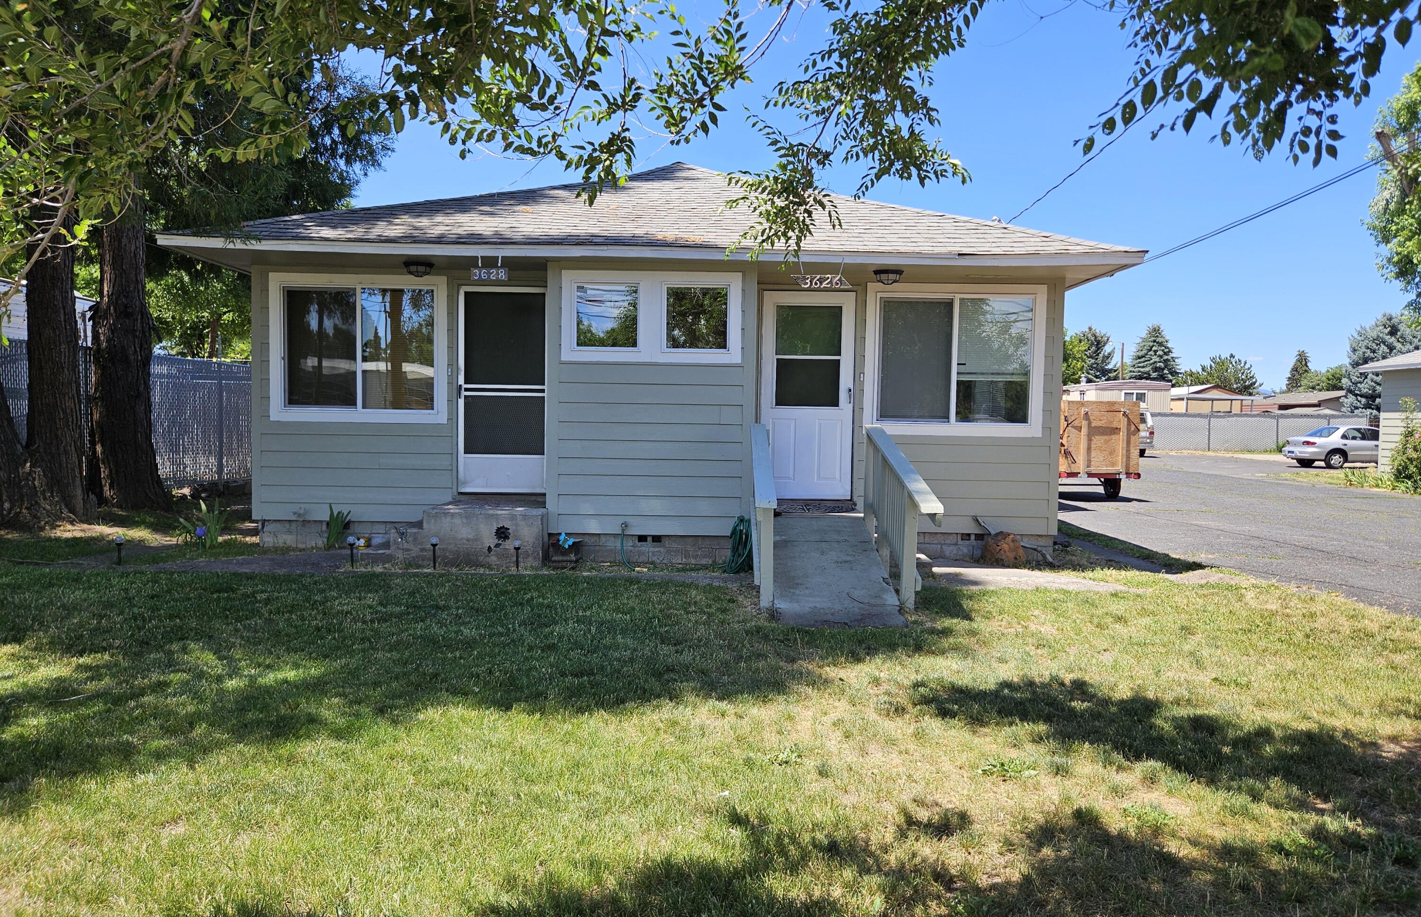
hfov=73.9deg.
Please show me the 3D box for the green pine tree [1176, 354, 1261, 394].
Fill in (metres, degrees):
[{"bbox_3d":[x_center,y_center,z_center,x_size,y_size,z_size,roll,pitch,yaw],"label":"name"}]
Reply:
[{"bbox_3d":[41.958,-5.133,78.000,7.200,7.400,7.000,1,3,1],"label":"green pine tree"}]

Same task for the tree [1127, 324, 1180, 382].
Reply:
[{"bbox_3d":[35.273,-6.018,75.000,5.000,9.200,5.000,1,3,1],"label":"tree"}]

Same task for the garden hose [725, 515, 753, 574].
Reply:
[{"bbox_3d":[0.281,0.784,8.550,0.290,0.530,0.220,1,3,1],"label":"garden hose"}]

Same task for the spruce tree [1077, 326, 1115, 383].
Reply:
[{"bbox_3d":[32.310,-6.403,80.000,5.000,9.400,5.000,1,3,1],"label":"spruce tree"}]

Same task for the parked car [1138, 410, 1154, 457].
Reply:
[{"bbox_3d":[16.598,-1.057,39.596,1.900,1.860,4.800,1,3,2],"label":"parked car"}]

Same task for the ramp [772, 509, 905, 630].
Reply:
[{"bbox_3d":[0.920,0.813,7.278,0.920,0.520,2.070,1,3,1],"label":"ramp"}]

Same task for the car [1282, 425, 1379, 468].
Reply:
[{"bbox_3d":[22.073,-0.377,32.095,4.580,1.390,1.720,1,3,-1],"label":"car"}]

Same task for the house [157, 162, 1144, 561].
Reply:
[{"bbox_3d":[-0.482,-1.653,13.546,8.900,4.820,10.300,1,3,1],"label":"house"}]

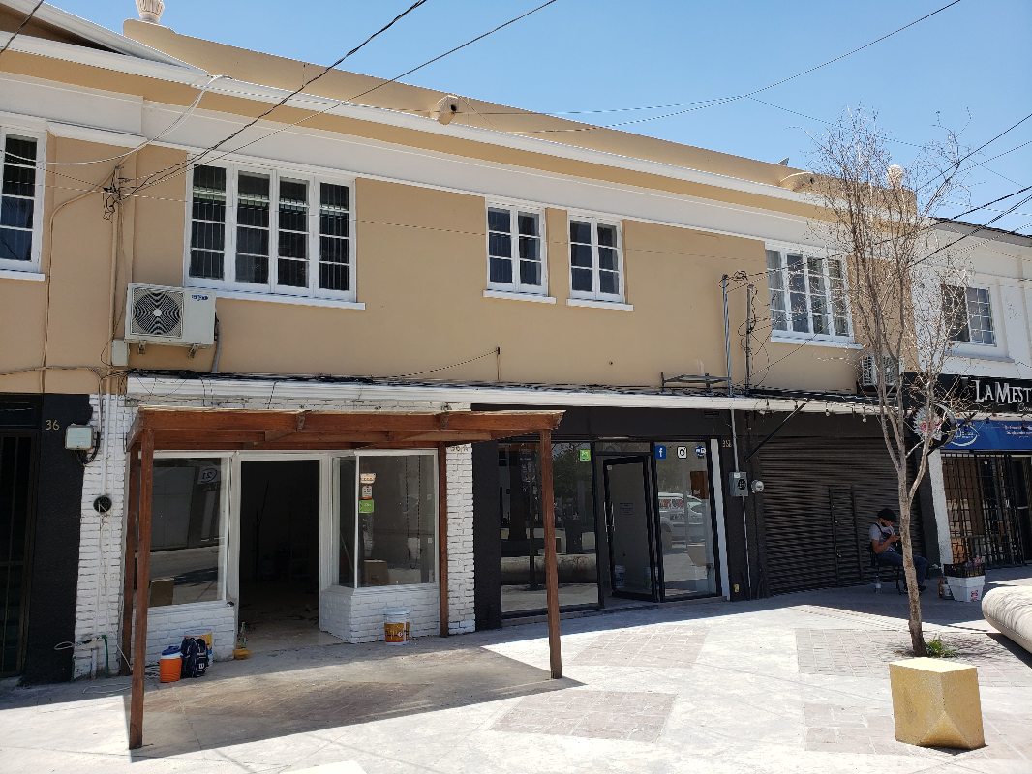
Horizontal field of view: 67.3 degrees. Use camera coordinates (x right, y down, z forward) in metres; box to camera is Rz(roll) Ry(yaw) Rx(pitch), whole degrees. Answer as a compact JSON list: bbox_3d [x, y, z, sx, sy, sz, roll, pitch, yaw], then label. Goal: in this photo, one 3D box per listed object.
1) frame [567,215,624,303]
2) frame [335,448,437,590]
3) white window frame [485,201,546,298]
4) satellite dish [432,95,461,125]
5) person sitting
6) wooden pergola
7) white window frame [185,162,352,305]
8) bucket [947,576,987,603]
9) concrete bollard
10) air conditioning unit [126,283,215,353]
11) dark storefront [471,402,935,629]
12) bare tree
[{"bbox_3d":[1.108,-1.742,10.694,0.885,1.160,0.120,2,-8,-27],"label":"frame"},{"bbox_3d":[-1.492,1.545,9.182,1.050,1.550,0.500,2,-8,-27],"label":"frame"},{"bbox_3d":[0.011,-1.780,10.139,0.880,1.160,0.120,2,-8,-27],"label":"white window frame"},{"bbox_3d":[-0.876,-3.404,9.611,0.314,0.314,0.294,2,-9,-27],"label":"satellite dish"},{"bbox_3d":[5.561,2.400,11.406,0.780,1.200,0.500,-7,-9,38],"label":"person sitting"},{"bbox_3d":[-1.670,1.503,7.309,3.560,2.360,2.530,2,-8,-27],"label":"wooden pergola"},{"bbox_3d":[-2.719,-1.733,8.739,1.855,1.450,0.120,2,-8,-27],"label":"white window frame"},{"bbox_3d":[6.007,2.694,10.370,0.330,0.330,0.330,1,-8,-19],"label":"bucket"},{"bbox_3d":[2.722,2.044,5.027,0.350,0.460,0.350,2,-8,-25],"label":"concrete bollard"},{"bbox_3d":[-3.485,-0.693,7.826,0.810,0.580,0.320,2,-8,-27],"label":"air conditioning unit"},{"bbox_3d":[3.317,1.702,11.390,8.650,2.710,0.450,2,-8,-27],"label":"dark storefront"},{"bbox_3d":[3.619,-0.158,7.665,1.350,5.440,1.350,2,-8,-27],"label":"bare tree"}]

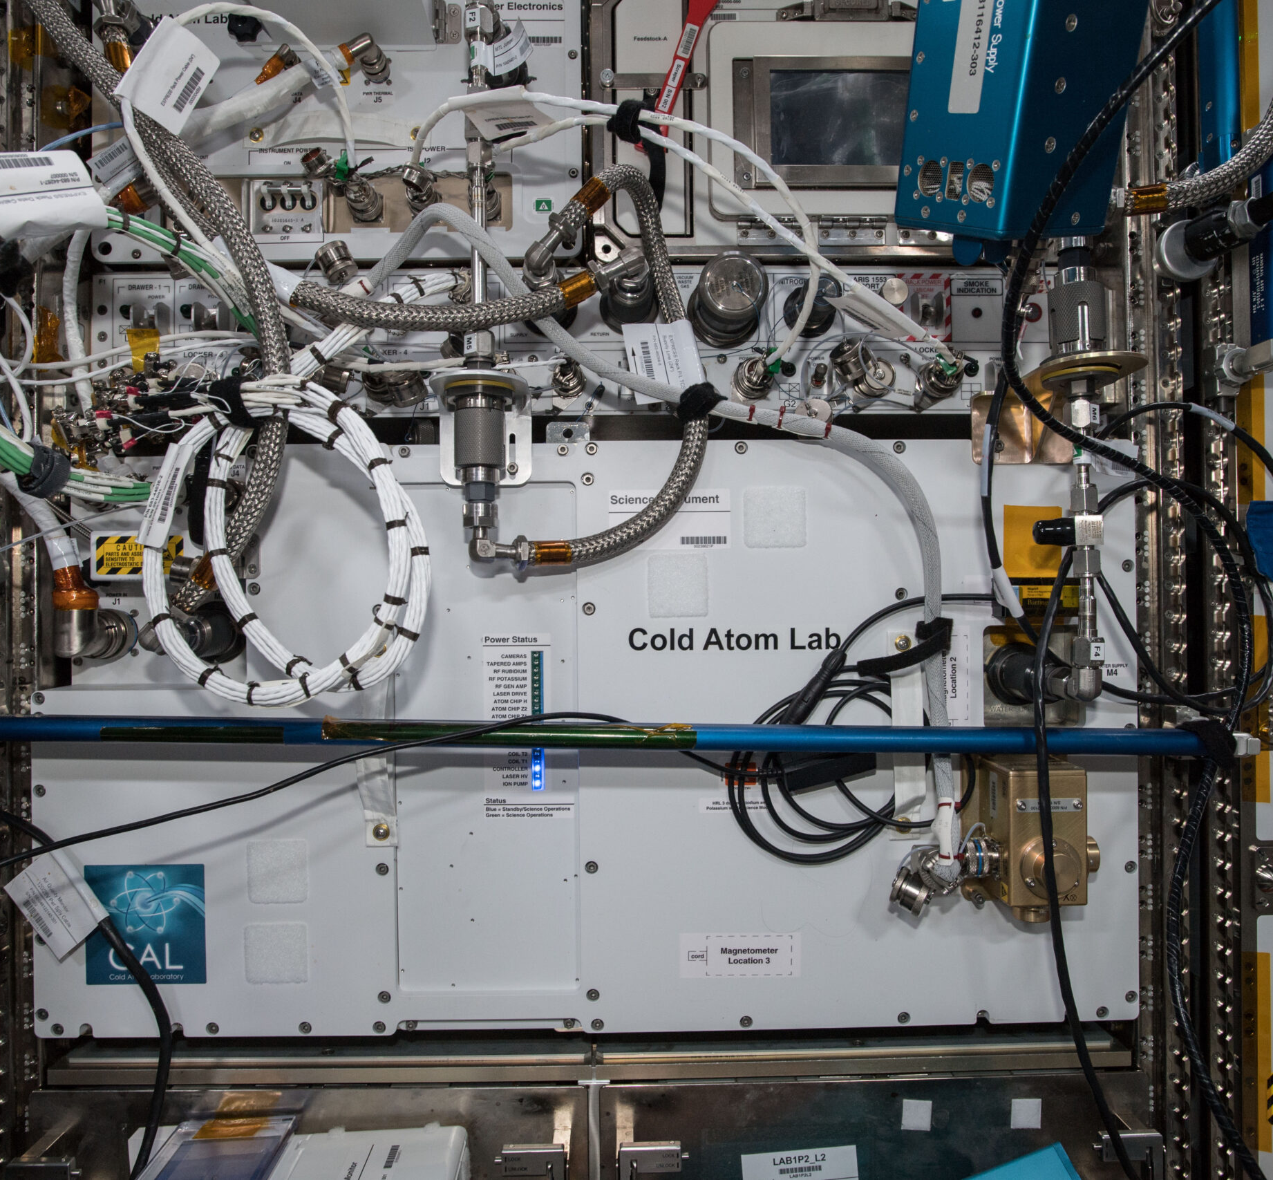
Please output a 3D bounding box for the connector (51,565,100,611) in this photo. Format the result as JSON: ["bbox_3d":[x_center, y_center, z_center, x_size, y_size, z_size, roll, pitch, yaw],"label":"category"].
[{"bbox_3d":[-0.468,-0.001,0.820,0.036,0.036,0.036,-1,0,0],"label":"connector"}]

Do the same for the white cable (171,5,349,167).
[{"bbox_3d":[-0.283,-0.384,0.745,0.130,0.113,0.090,0,0,-2],"label":"white cable"}]

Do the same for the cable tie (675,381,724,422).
[{"bbox_3d":[0.050,-0.149,0.775,0.037,0.032,0.035,0,0,-2],"label":"cable tie"}]

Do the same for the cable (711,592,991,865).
[{"bbox_3d":[0.178,0.114,0.815,0.230,0.222,0.050,-1,0,0],"label":"cable"}]

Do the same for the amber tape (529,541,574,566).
[{"bbox_3d":[-0.068,-0.029,0.790,0.033,0.020,0.020,0,0,-2],"label":"amber tape"}]

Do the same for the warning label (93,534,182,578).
[{"bbox_3d":[-0.432,-0.029,0.855,0.075,0.035,0.002,-1,0,0],"label":"warning label"}]

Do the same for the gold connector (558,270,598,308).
[{"bbox_3d":[-0.046,-0.237,0.775,0.026,0.022,0.022,-21,0,0],"label":"gold connector"}]

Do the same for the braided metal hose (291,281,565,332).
[{"bbox_3d":[-0.163,-0.222,0.772,0.213,0.038,0.032,-1,0,0],"label":"braided metal hose"}]

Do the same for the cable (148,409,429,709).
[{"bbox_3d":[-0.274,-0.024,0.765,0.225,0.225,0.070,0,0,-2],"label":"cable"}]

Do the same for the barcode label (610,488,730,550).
[{"bbox_3d":[0.028,-0.060,0.831,0.102,0.050,0.001,0,0,-2],"label":"barcode label"}]

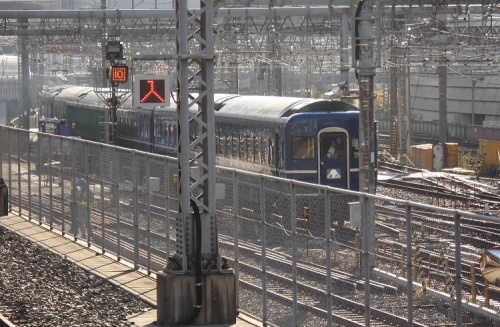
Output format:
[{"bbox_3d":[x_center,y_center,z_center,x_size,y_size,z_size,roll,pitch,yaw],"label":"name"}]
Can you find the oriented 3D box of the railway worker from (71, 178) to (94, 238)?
[{"bbox_3d":[-4.848,1.310,85.800,0.640,1.750,0.420,0,2,-5],"label":"railway worker"}]

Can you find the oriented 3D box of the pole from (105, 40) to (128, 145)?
[{"bbox_3d":[-5.004,-1.574,111.000,0.900,6.100,0.700,0,2,-9],"label":"pole"}]

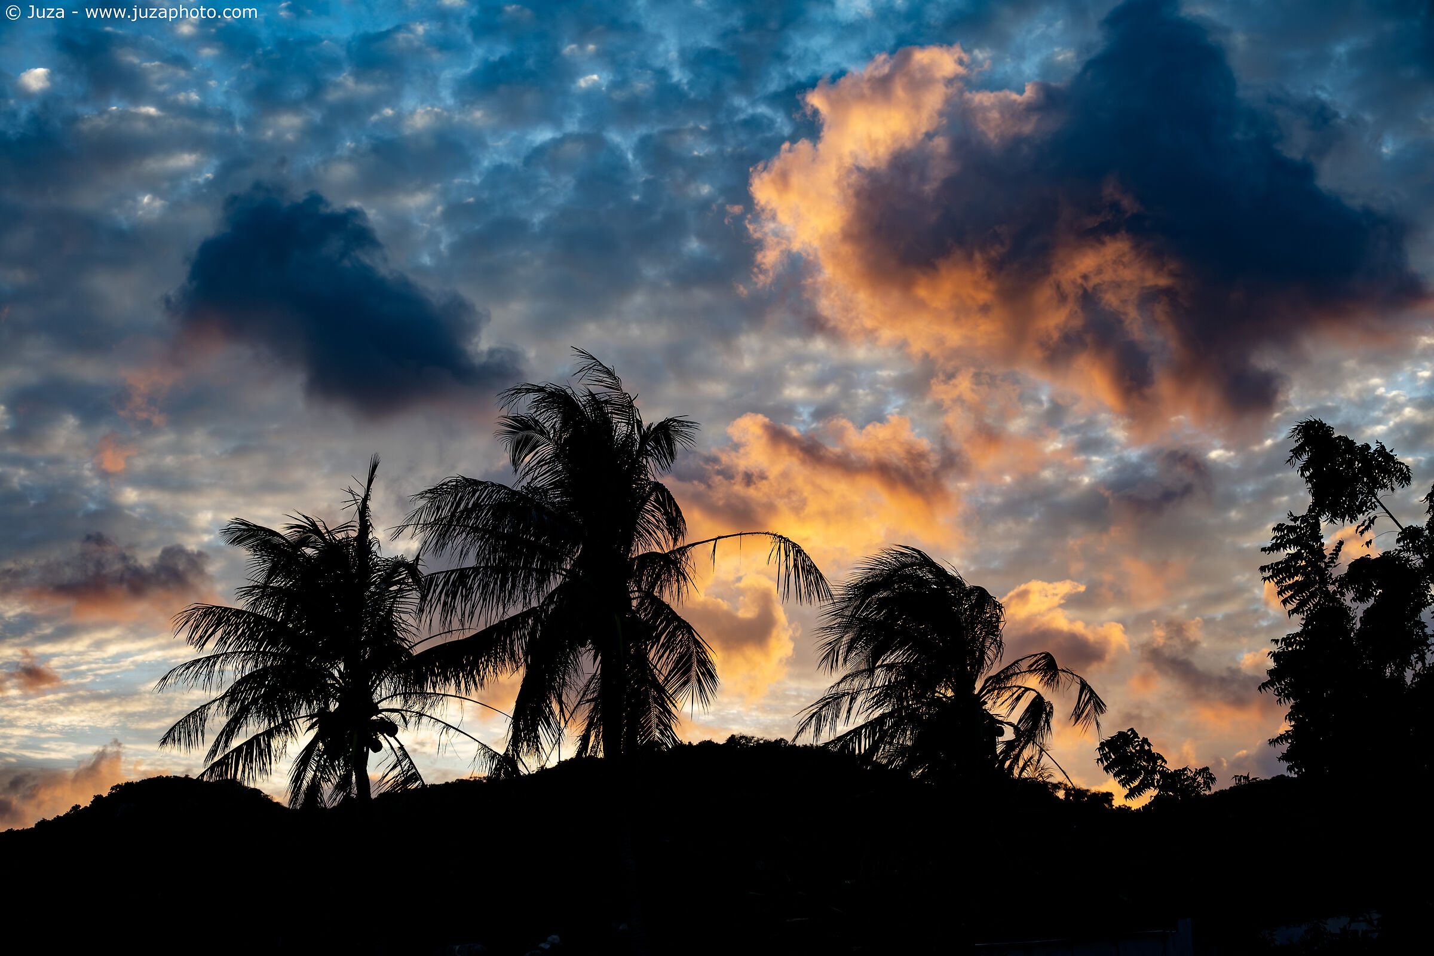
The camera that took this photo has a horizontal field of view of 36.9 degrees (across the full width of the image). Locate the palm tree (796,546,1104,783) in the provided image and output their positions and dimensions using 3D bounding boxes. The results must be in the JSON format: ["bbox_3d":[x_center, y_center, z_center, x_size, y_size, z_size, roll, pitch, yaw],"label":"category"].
[{"bbox_3d":[4.216,3.545,39.000,5.610,4.650,4.900,0,-12,0],"label":"palm tree"}]

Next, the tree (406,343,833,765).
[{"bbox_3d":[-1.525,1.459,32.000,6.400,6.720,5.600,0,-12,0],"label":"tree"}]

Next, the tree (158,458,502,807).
[{"bbox_3d":[-6.414,2.738,36.000,5.910,6.110,5.300,0,-12,0],"label":"tree"}]

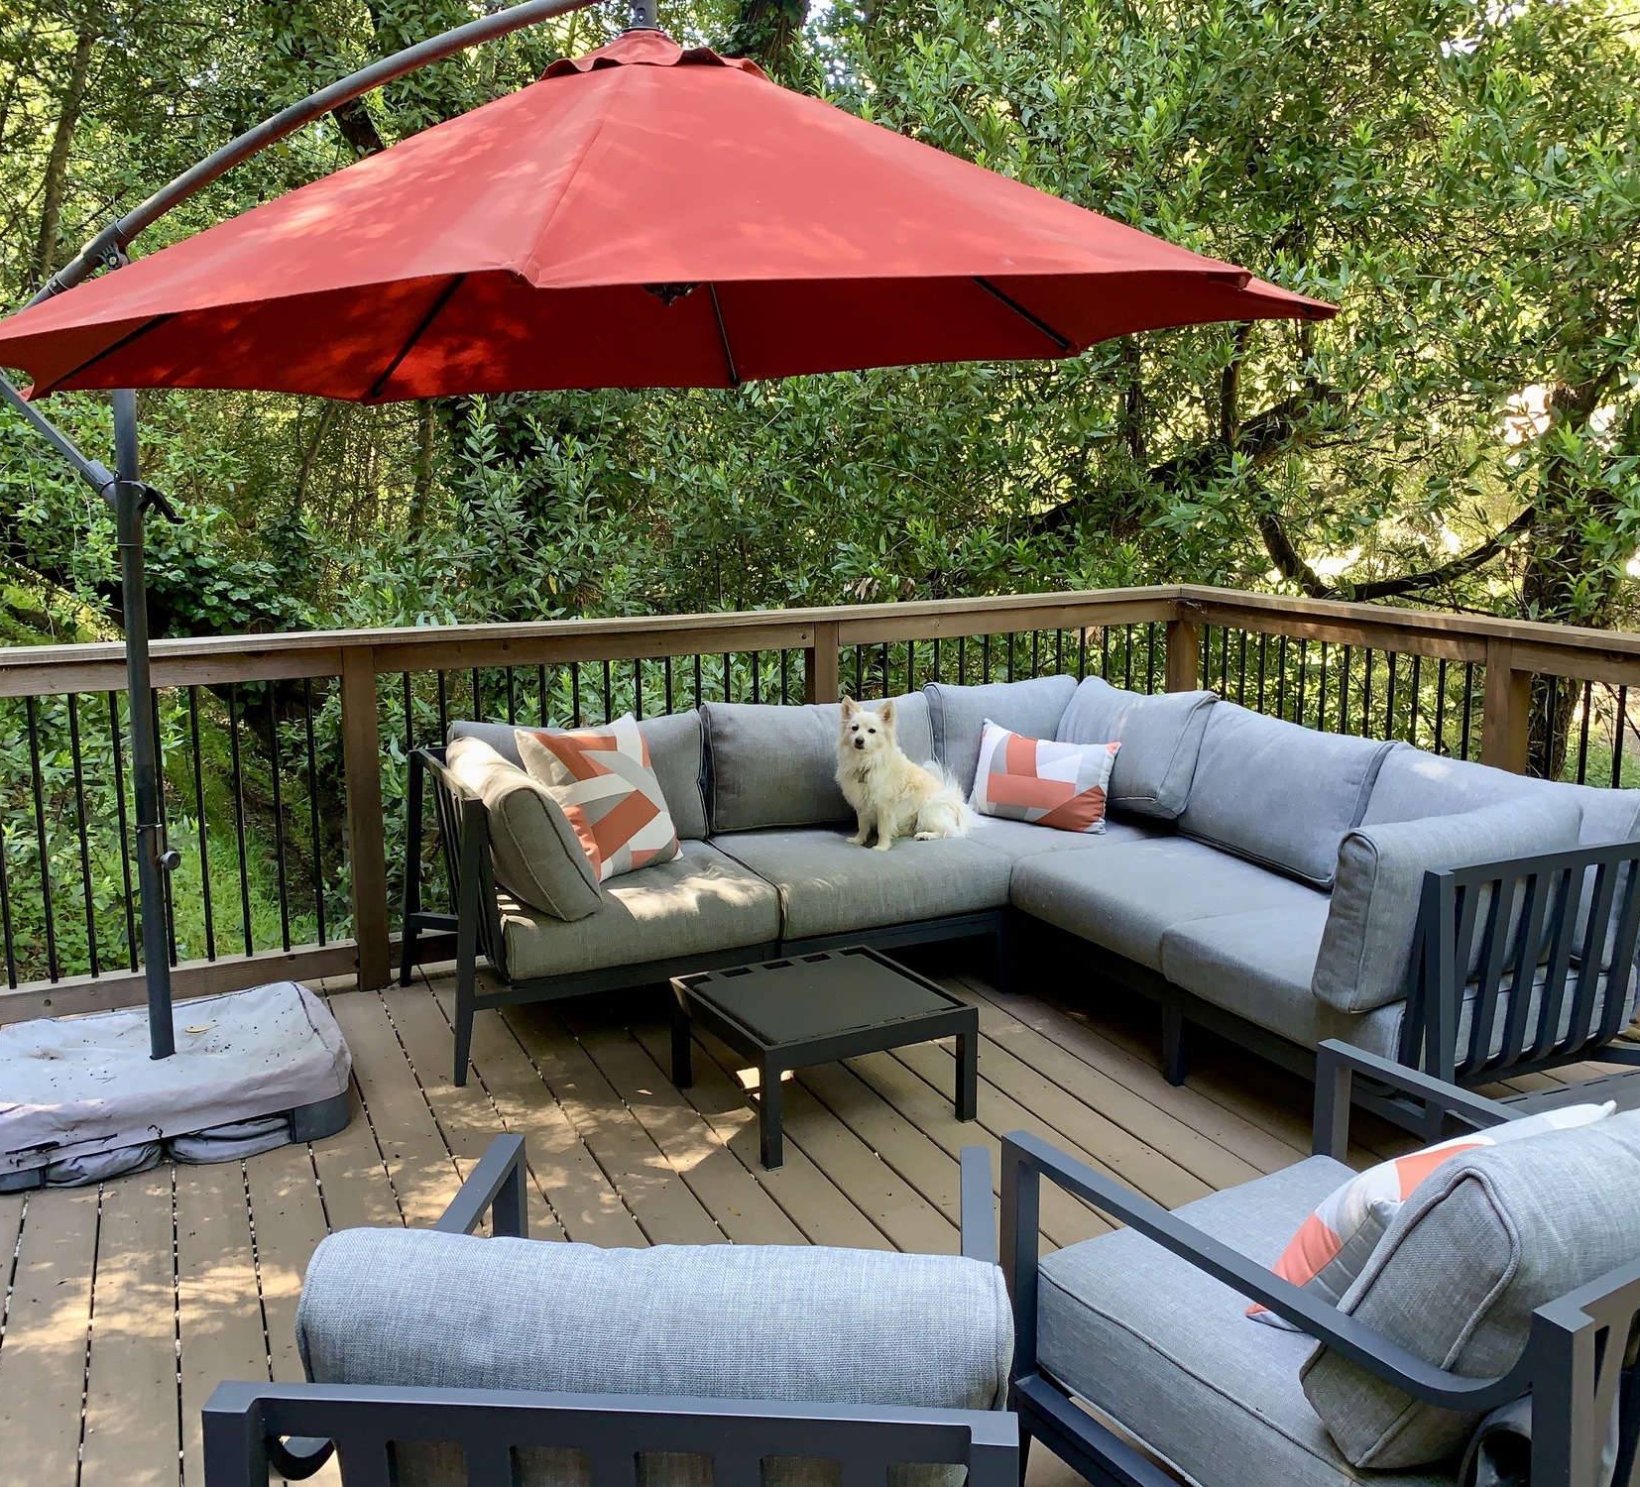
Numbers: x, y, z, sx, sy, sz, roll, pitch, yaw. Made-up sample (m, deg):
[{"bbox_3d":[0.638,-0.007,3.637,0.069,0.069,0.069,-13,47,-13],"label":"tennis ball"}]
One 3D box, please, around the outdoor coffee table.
[{"bbox_3d":[0.001,0.737,3.593,0.540,0.280,0.540,-6,12,-27],"label":"outdoor coffee table"}]

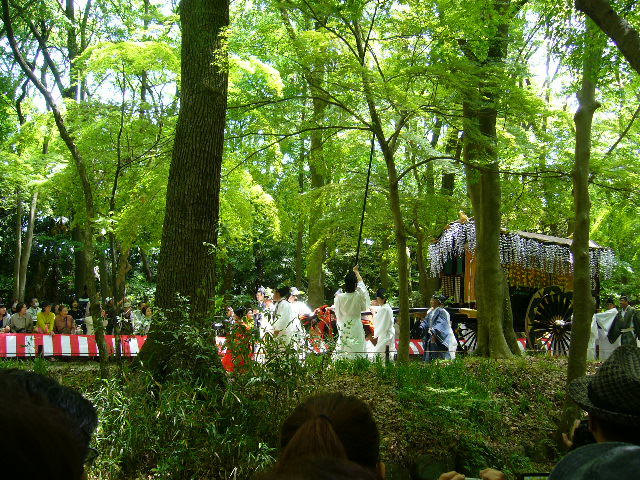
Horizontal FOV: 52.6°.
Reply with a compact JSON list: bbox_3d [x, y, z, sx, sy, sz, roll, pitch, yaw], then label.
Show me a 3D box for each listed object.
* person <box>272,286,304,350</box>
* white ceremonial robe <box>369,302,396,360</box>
[{"bbox_3d":[-0.652,1.765,13.400,0.650,1.600,0.550,-1,-9,12],"label":"person"},{"bbox_3d":[1.372,2.052,14.200,0.600,1.360,0.520,-1,-4,17],"label":"white ceremonial robe"}]

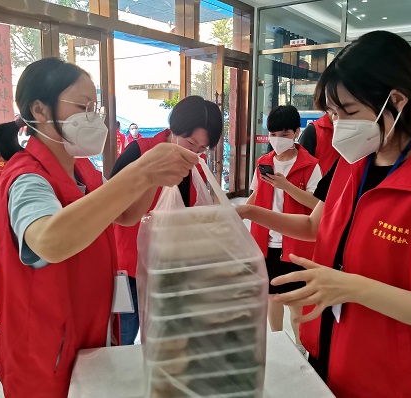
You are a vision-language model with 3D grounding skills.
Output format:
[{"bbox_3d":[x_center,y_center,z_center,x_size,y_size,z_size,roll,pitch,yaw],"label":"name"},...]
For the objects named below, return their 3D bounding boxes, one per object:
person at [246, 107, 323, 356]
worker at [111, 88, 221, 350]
[{"bbox_3d":[0.477,0.237,2.403,0.460,1.560,0.360,5,12,22],"label":"person"},{"bbox_3d":[-0.175,0.326,1.862,0.500,1.580,0.550,-10,16,-44],"label":"worker"}]

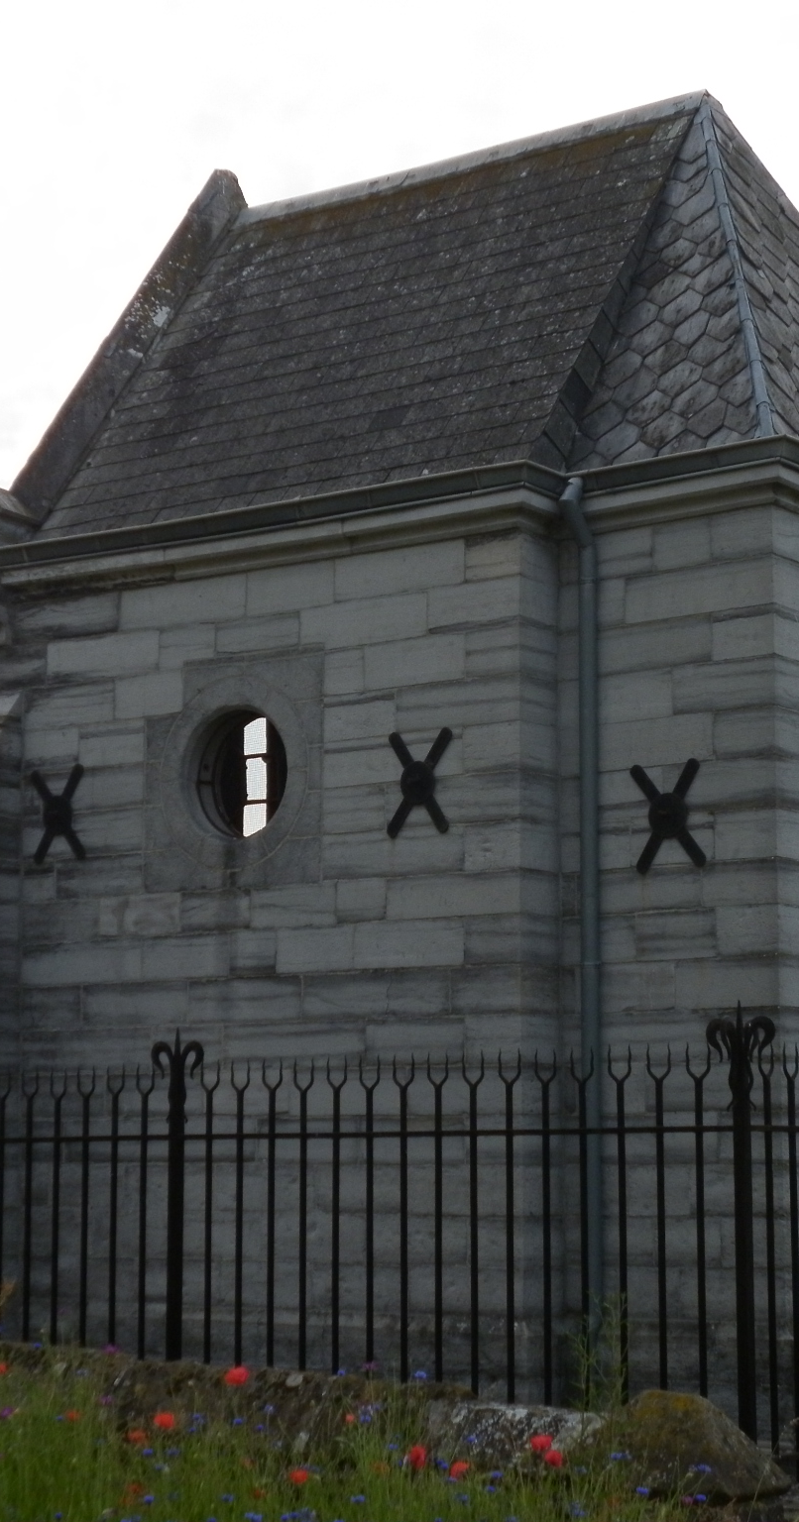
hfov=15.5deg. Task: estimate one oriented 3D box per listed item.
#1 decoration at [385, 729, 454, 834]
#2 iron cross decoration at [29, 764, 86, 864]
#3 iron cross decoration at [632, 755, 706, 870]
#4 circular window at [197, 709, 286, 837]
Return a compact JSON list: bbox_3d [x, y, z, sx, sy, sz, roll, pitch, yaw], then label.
[{"bbox_3d":[0.083,0.095,13.306,0.369,0.464,0.070,-6,-10,37],"label":"decoration"},{"bbox_3d":[-1.722,0.267,14.691,0.379,0.460,0.070,-6,-10,37],"label":"iron cross decoration"},{"bbox_3d":[1.166,0.242,12.823,0.379,0.467,0.070,-6,-10,37],"label":"iron cross decoration"},{"bbox_3d":[-0.739,0.064,14.100,0.640,0.640,0.140,-6,-10,37],"label":"circular window"}]

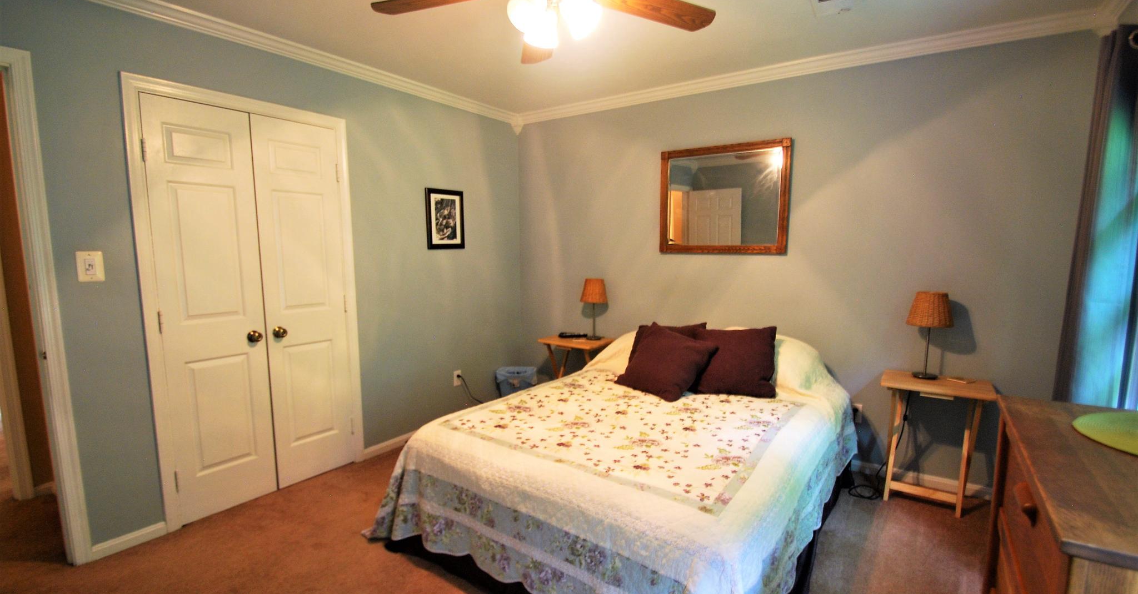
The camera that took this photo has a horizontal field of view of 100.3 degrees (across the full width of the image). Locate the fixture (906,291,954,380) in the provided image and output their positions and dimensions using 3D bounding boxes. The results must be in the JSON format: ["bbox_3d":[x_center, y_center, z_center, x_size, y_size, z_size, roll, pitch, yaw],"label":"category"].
[{"bbox_3d":[1.924,0.212,2.540,0.210,0.455,0.210,5,8,35],"label":"fixture"}]

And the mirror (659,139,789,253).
[{"bbox_3d":[0.987,-0.635,3.107,0.835,0.695,0.035,5,8,35],"label":"mirror"}]

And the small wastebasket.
[{"bbox_3d":[-0.425,0.765,3.858,0.320,0.350,0.250,0,7,0],"label":"small wastebasket"}]

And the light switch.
[{"bbox_3d":[-1.975,-0.124,1.962,0.012,0.125,0.080,5,8,35],"label":"light switch"}]

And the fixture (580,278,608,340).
[{"bbox_3d":[0.187,0.089,3.552,0.210,0.455,0.210,0,7,0],"label":"fixture"}]

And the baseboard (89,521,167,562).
[{"bbox_3d":[-1.963,1.098,2.123,0.015,0.062,0.270,5,8,35],"label":"baseboard"}]

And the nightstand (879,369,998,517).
[{"bbox_3d":[1.926,0.755,2.542,0.475,0.645,0.365,5,8,35],"label":"nightstand"}]

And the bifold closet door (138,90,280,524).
[{"bbox_3d":[-1.751,0.090,2.345,0.035,2.020,0.435,5,8,35],"label":"bifold closet door"}]

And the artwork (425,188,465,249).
[{"bbox_3d":[-0.885,-0.564,3.456,0.025,0.428,0.346,5,8,35],"label":"artwork"}]

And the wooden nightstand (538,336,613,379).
[{"bbox_3d":[0.063,0.641,3.606,0.480,0.655,0.370,5,8,35],"label":"wooden nightstand"}]

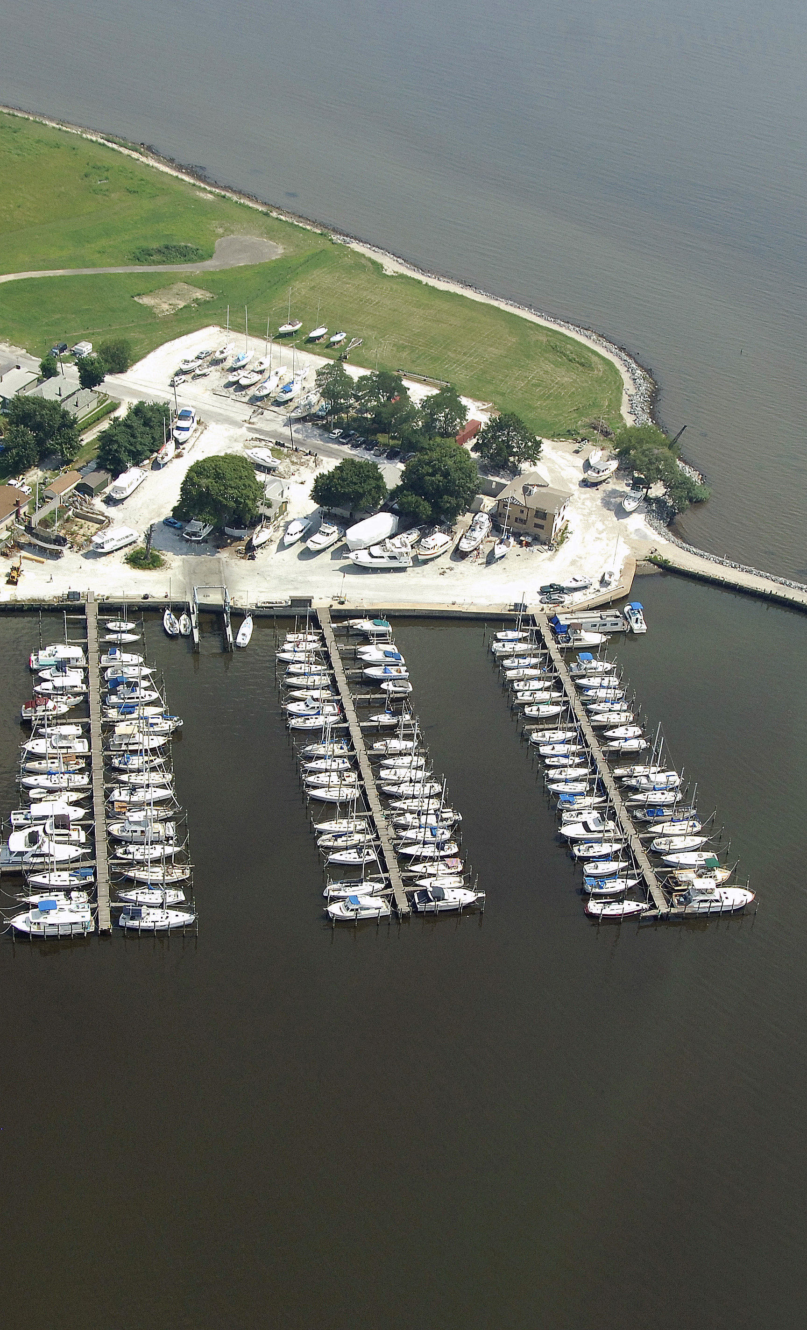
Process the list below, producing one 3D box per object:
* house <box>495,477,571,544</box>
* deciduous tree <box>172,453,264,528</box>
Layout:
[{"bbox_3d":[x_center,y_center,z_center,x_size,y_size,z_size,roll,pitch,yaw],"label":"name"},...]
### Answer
[{"bbox_3d":[27.472,-32.864,417.787,11.900,8.700,11.500,15,34,15],"label":"house"},{"bbox_3d":[-38.876,-37.966,418.728,18.300,14.000,18.300,3,35,-2],"label":"deciduous tree"}]

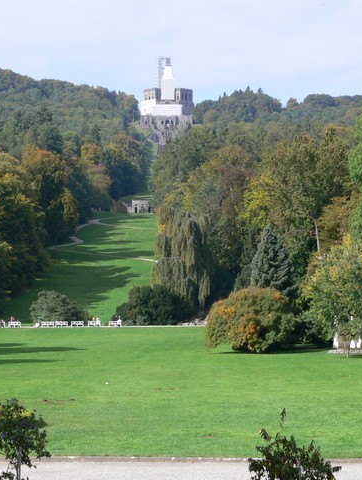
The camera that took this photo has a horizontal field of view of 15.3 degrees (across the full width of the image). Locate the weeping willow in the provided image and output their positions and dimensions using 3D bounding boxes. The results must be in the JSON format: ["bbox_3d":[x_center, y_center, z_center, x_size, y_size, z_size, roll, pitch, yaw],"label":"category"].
[{"bbox_3d":[0.084,3.265,226.000,10.047,18.419,9.500,0,-3,0],"label":"weeping willow"}]

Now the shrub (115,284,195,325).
[{"bbox_3d":[-3.911,9.931,207.000,12.269,6.211,9.000,0,-3,0],"label":"shrub"}]

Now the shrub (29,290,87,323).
[{"bbox_3d":[-18.697,10.340,206.000,8.852,5.266,8.000,0,-3,0],"label":"shrub"}]

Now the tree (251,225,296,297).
[{"bbox_3d":[11.292,4.589,163.000,6.038,12.922,6.200,0,-3,0],"label":"tree"}]

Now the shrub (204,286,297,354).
[{"bbox_3d":[5.964,6.774,115.000,7.754,5.623,7.300,0,-3,0],"label":"shrub"}]

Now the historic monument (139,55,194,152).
[{"bbox_3d":[-17.011,-165.252,1640.000,65.615,113.003,65.000,0,-3,0],"label":"historic monument"}]

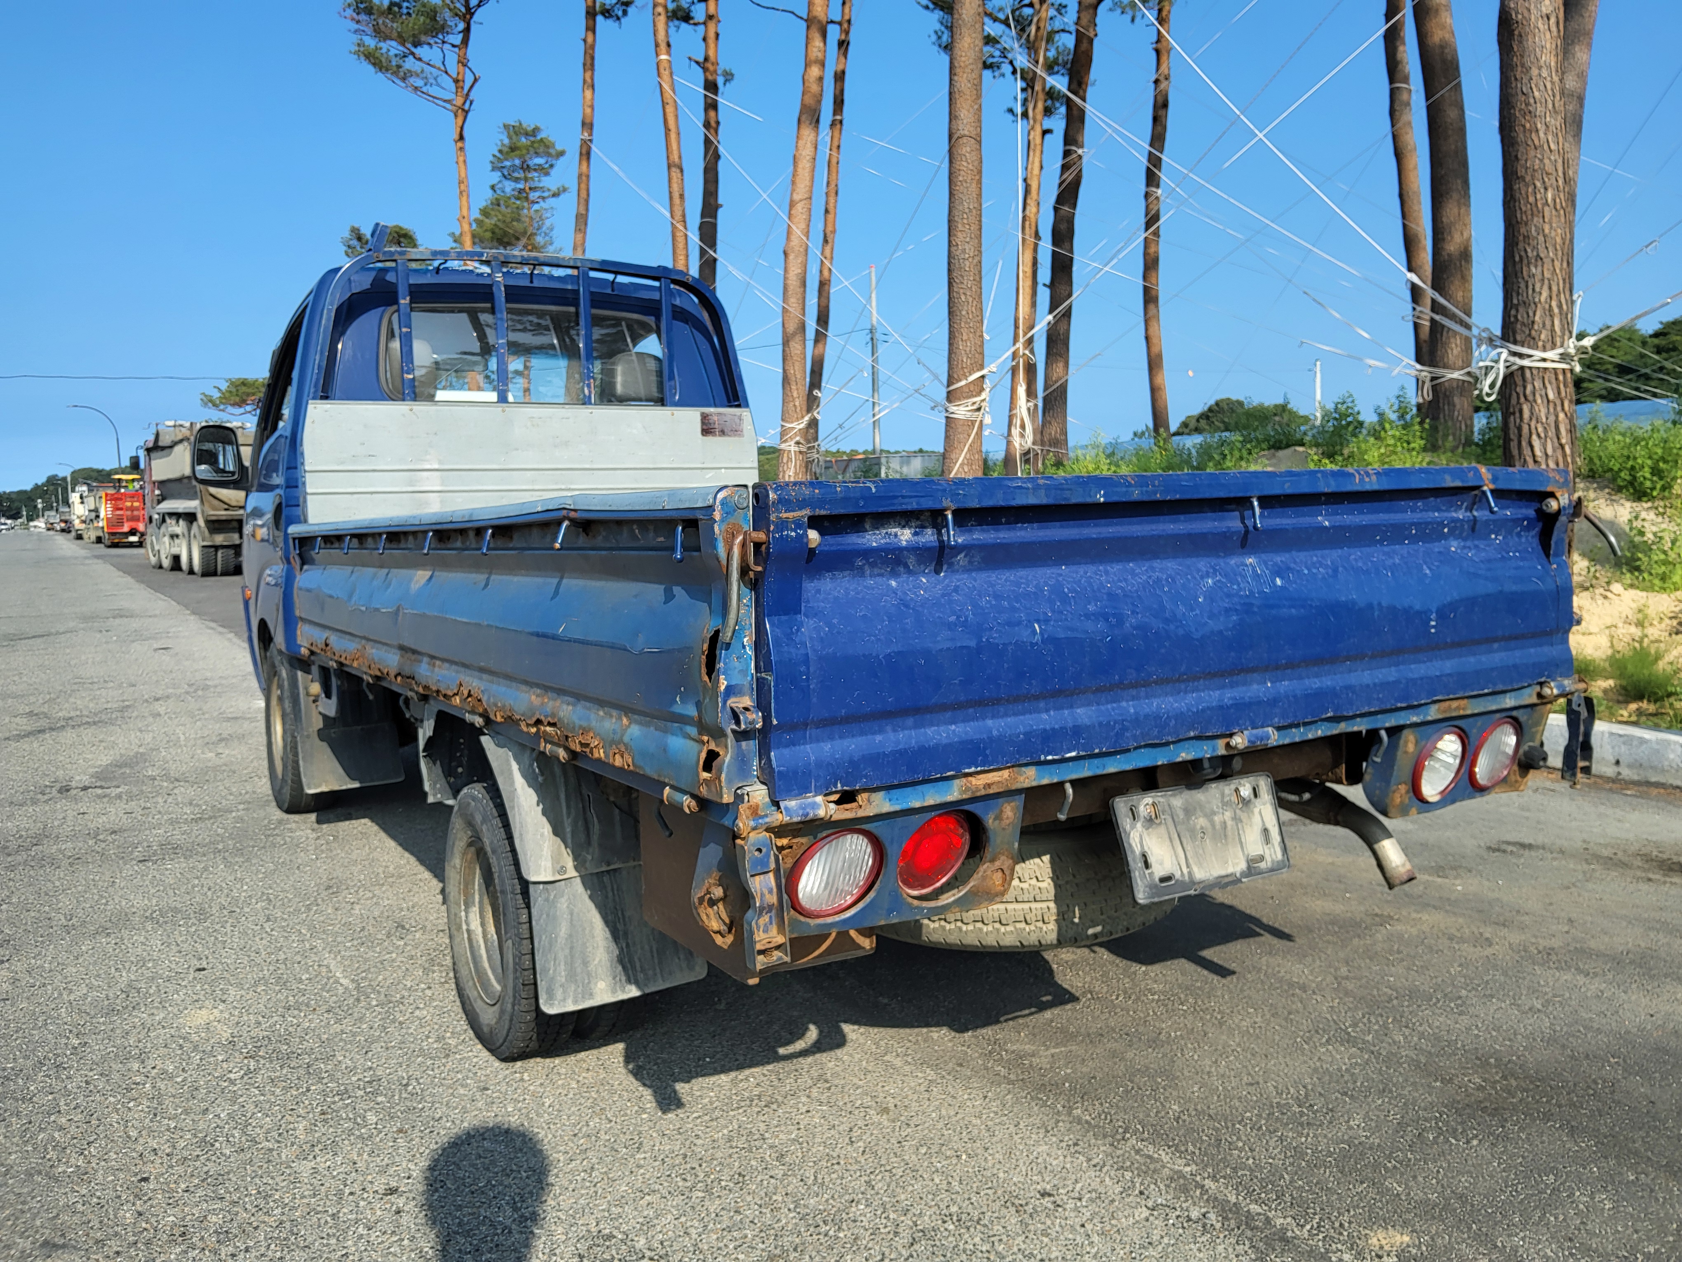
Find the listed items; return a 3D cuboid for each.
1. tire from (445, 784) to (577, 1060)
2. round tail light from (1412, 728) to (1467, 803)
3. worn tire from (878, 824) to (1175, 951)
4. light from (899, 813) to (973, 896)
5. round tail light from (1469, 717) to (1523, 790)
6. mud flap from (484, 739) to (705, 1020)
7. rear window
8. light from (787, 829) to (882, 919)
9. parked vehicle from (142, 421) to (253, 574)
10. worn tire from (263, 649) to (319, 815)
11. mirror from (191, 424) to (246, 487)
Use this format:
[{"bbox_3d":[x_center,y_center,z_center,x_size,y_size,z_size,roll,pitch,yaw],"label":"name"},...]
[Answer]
[{"bbox_3d":[-0.686,0.588,2.653,0.150,0.565,0.565,-5,7,-31],"label":"tire"},{"bbox_3d":[1.027,0.232,2.184,0.137,0.137,0.050,-5,20,-31],"label":"round tail light"},{"bbox_3d":[0.301,0.399,2.372,0.650,0.190,0.650,-1,6,0],"label":"worn tire"},{"bbox_3d":[0.115,0.289,1.639,0.125,0.125,0.050,-5,21,-35],"label":"light"},{"bbox_3d":[1.164,0.224,2.266,0.137,0.137,0.050,-5,20,-31],"label":"round tail light"},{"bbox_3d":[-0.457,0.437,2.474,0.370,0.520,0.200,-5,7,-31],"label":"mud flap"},{"bbox_3d":[-1.108,-0.969,4.586,1.070,0.390,0.060,-5,7,-31],"label":"rear window"},{"bbox_3d":[-0.012,0.297,1.563,0.134,0.134,0.050,-5,20,-31],"label":"light"},{"bbox_3d":[-14.037,-3.048,28.928,2.500,3.300,8.800,-5,7,-34],"label":"parked vehicle"},{"bbox_3d":[-2.062,0.359,4.883,0.195,0.650,0.650,-5,7,-31],"label":"worn tire"},{"bbox_3d":[-2.508,-0.717,5.109,0.190,0.240,0.100,-6,7,-41],"label":"mirror"}]

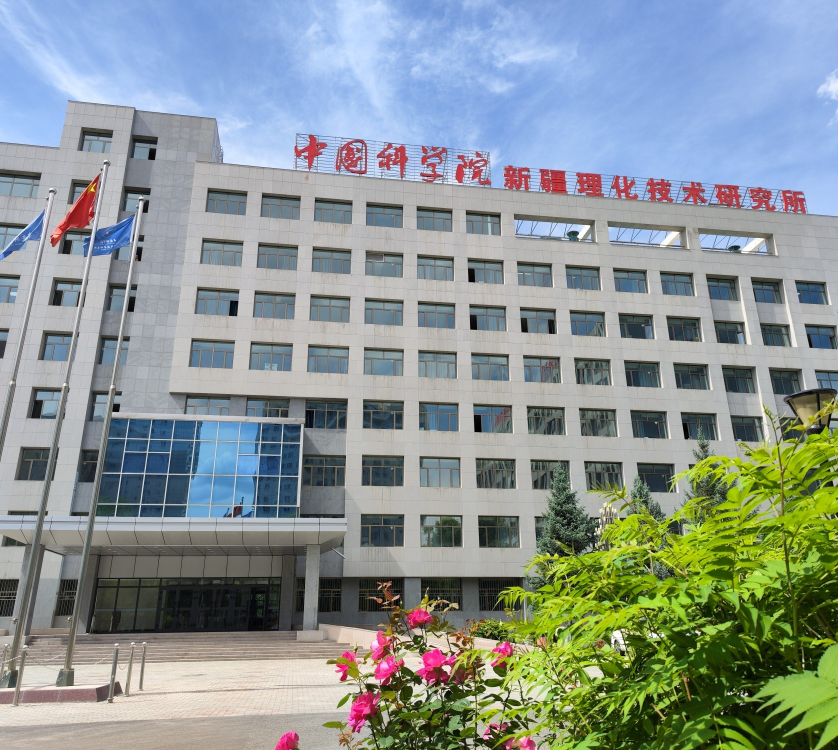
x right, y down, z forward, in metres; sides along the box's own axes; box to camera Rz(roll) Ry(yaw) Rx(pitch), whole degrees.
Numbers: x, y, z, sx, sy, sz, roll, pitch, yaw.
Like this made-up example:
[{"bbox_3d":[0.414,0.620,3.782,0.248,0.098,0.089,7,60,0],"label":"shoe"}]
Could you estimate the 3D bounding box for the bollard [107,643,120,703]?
[{"bbox_3d":[-5.589,5.448,12.695,0.110,1.000,0.110,3,-20,-9],"label":"bollard"}]

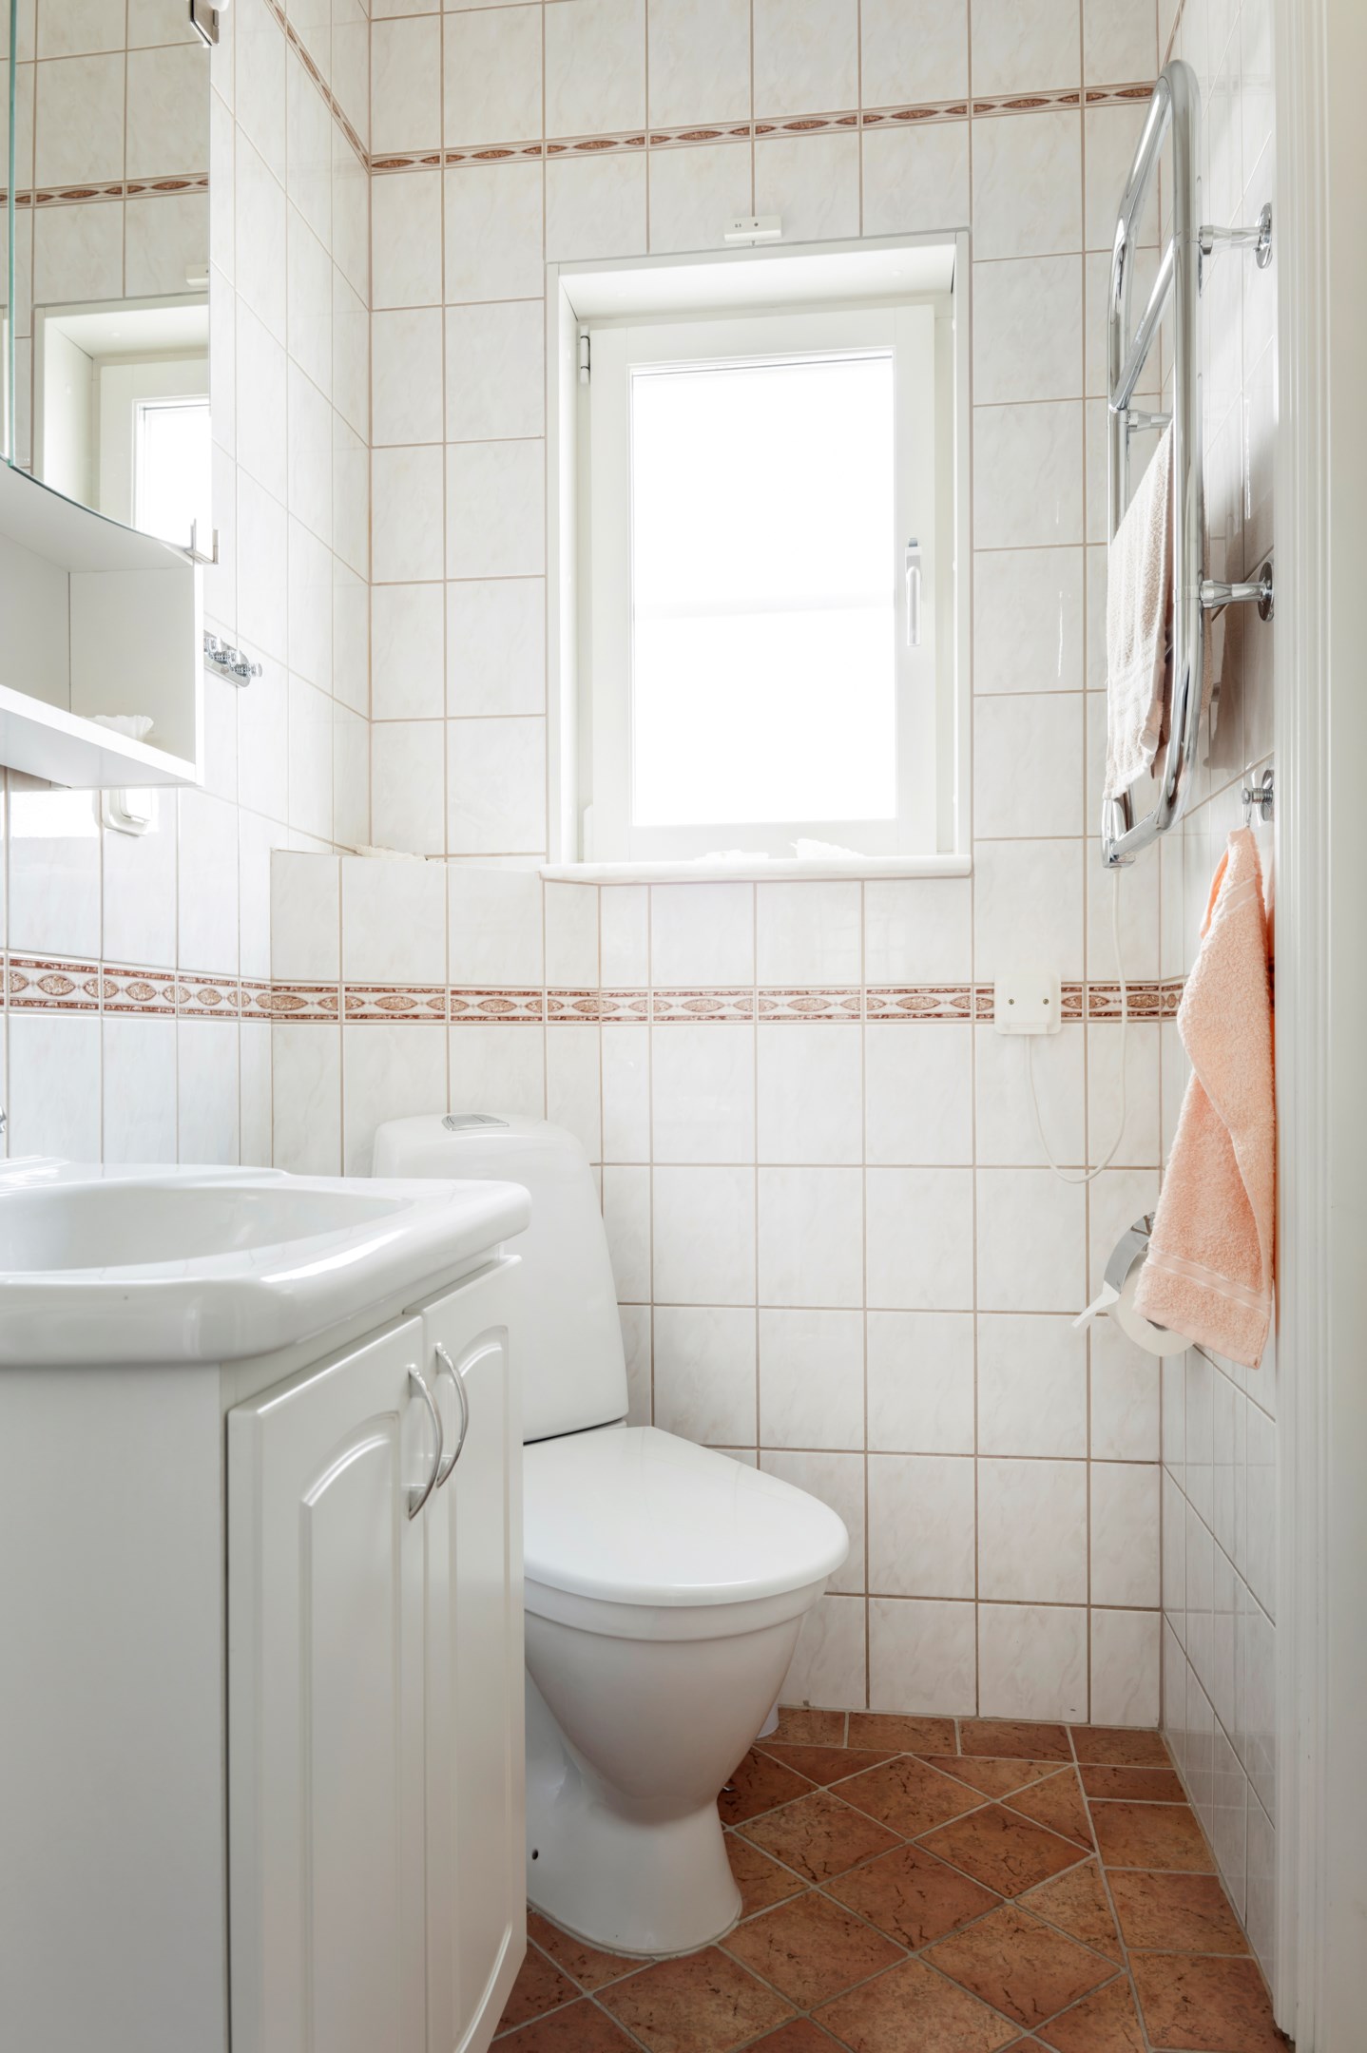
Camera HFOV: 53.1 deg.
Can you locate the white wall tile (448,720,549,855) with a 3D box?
[{"bbox_3d":[-0.273,-0.355,2.007,0.150,0.199,0.009,0,0,8],"label":"white wall tile"}]

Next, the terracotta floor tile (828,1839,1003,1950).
[{"bbox_3d":[0.252,0.962,1.507,0.142,0.009,0.142,0,0,-37],"label":"terracotta floor tile"}]

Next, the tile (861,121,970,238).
[{"bbox_3d":[0.325,-1.185,1.916,0.150,0.151,0.009,0,0,8],"label":"tile"}]

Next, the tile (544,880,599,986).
[{"bbox_3d":[-0.160,-0.130,1.955,0.092,0.146,0.010,0,0,-38],"label":"tile"}]

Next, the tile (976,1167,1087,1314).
[{"bbox_3d":[0.485,0.298,1.912,0.149,0.199,0.010,0,0,8],"label":"tile"}]

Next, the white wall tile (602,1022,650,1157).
[{"bbox_3d":[-0.081,0.098,1.979,0.070,0.199,0.010,0,0,8],"label":"white wall tile"}]

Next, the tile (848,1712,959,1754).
[{"bbox_3d":[0.301,0.976,1.879,0.148,0.010,0.093,0,0,8],"label":"tile"}]

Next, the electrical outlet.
[{"bbox_3d":[0.477,-0.032,1.894,0.090,0.087,0.030,0,0,8],"label":"electrical outlet"}]

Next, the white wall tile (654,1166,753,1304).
[{"bbox_3d":[0.030,0.300,1.974,0.149,0.199,0.010,0,0,8],"label":"white wall tile"}]

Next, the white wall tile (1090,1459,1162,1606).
[{"bbox_3d":[0.603,0.696,1.873,0.089,0.199,0.009,0,0,8],"label":"white wall tile"}]

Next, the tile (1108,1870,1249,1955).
[{"bbox_3d":[0.535,0.969,1.490,0.127,0.010,0.138,0,0,8],"label":"tile"}]

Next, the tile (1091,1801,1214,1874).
[{"bbox_3d":[0.555,0.969,1.629,0.122,0.010,0.139,0,0,8],"label":"tile"}]

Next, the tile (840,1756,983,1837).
[{"bbox_3d":[0.281,0.962,1.703,0.142,0.009,0.142,0,0,-37],"label":"tile"}]

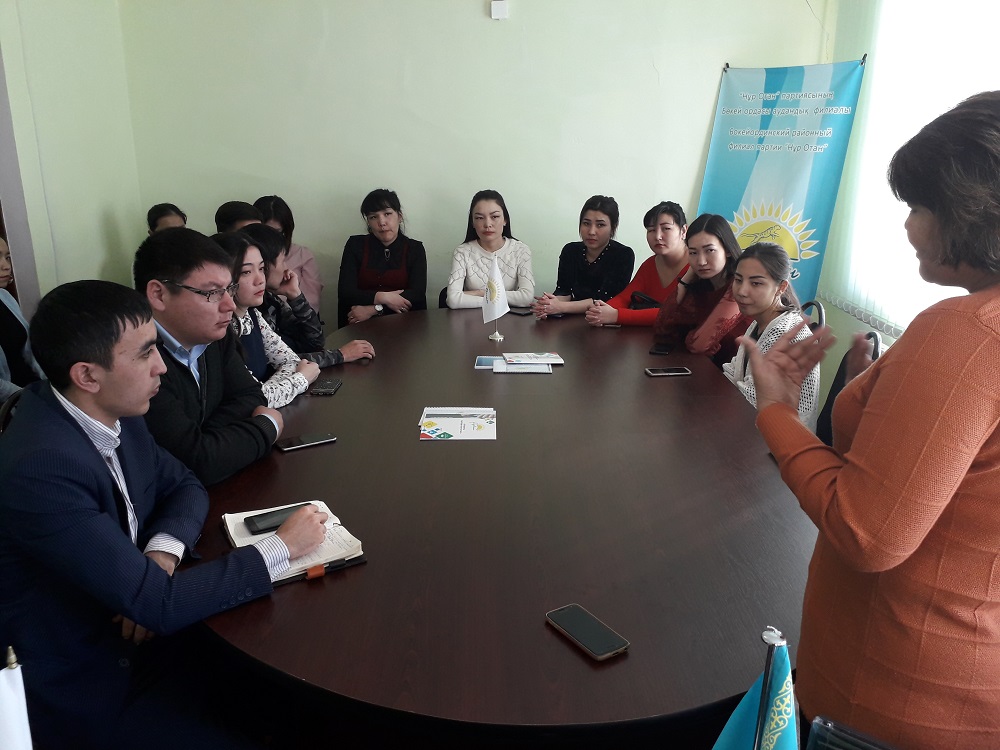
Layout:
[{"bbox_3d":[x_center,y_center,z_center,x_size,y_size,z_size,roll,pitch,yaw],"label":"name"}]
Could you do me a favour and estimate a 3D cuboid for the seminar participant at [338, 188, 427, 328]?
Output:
[{"bbox_3d":[-0.506,-0.161,3.574,0.470,1.327,0.680,-4,16,-14],"label":"seminar participant"}]

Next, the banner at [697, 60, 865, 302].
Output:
[{"bbox_3d":[1.490,-0.773,4.531,0.800,1.991,0.060,15,10,40],"label":"banner"}]

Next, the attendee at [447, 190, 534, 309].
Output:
[{"bbox_3d":[-0.046,-0.231,3.844,0.460,1.317,0.680,0,16,-1],"label":"attendee"}]

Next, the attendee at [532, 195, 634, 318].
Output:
[{"bbox_3d":[0.430,-0.201,3.791,0.480,1.294,0.680,5,17,16],"label":"attendee"}]

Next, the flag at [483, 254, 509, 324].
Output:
[{"bbox_3d":[-0.016,-0.332,3.180,0.115,0.317,0.080,4,16,14],"label":"flag"}]

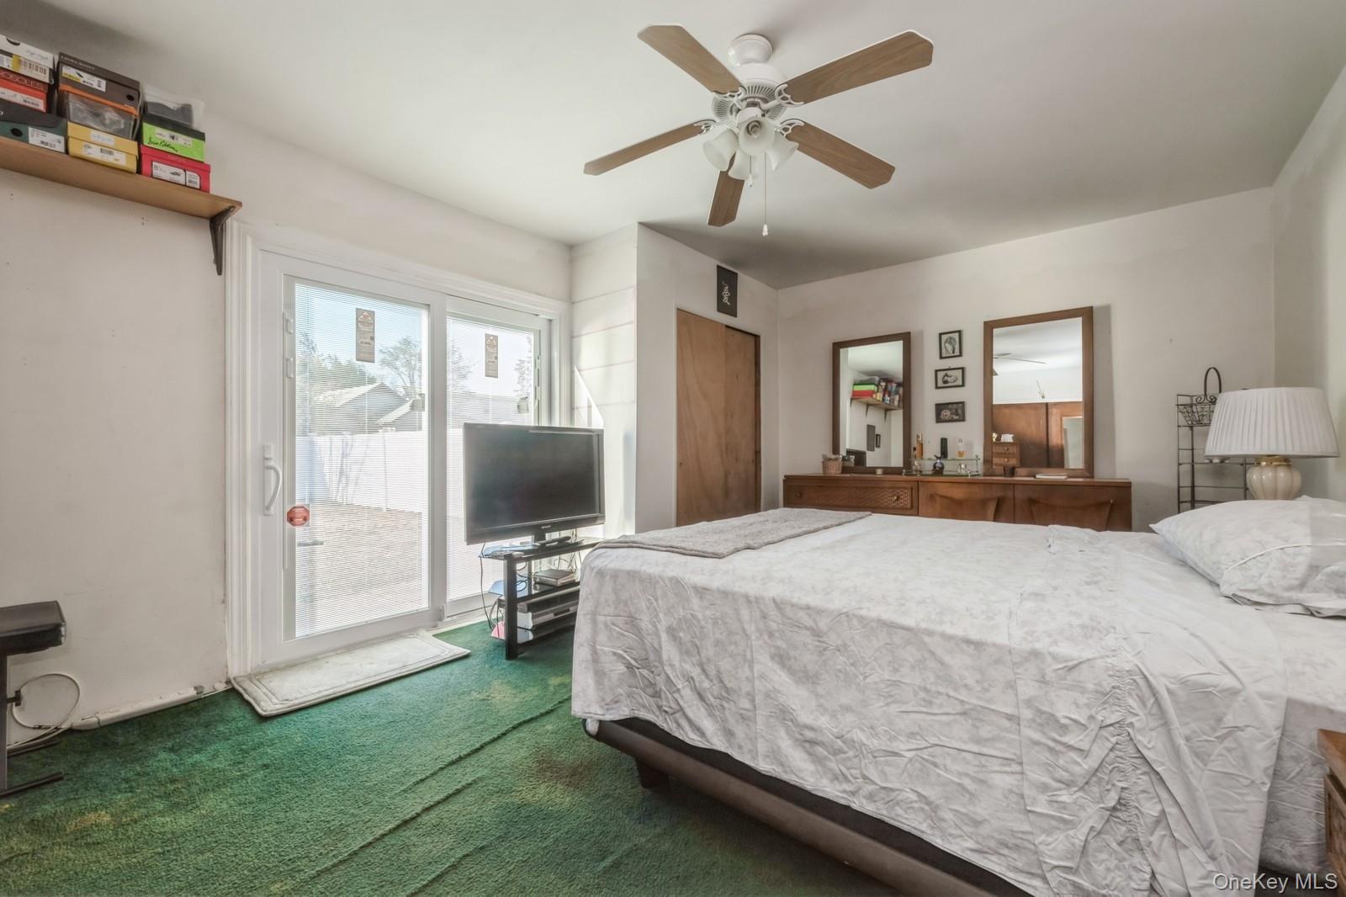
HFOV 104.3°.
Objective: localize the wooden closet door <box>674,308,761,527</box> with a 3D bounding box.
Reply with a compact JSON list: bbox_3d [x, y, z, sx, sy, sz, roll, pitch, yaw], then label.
[{"bbox_3d":[0.367,0.031,4.138,0.070,1.997,1.142,0,0,40],"label":"wooden closet door"}]

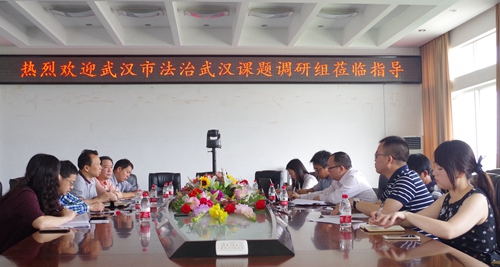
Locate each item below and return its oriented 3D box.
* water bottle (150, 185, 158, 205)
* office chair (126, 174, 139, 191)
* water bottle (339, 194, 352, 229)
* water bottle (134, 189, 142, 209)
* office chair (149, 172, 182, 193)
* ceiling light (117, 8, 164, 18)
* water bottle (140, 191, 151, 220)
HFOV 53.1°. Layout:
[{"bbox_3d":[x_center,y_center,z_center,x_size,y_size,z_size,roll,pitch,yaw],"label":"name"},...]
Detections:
[{"bbox_3d":[-0.915,0.577,4.770,0.062,0.185,0.062,0,-4,0],"label":"water bottle"},{"bbox_3d":[-1.469,1.011,6.250,0.620,1.010,0.560,-4,-5,44],"label":"office chair"},{"bbox_3d":[0.540,0.439,2.820,0.062,0.185,0.062,0,-4,0],"label":"water bottle"},{"bbox_3d":[-0.869,0.525,3.905,0.061,0.177,0.061,-1,-4,-5],"label":"water bottle"},{"bbox_3d":[-1.220,1.071,7.200,0.560,1.010,0.620,0,-4,-10],"label":"office chair"},{"bbox_3d":[-2.044,-2.255,9.435,0.860,0.130,0.320,-1,-4,-5],"label":"ceiling light"},{"bbox_3d":[-0.632,0.452,3.029,0.061,0.177,0.061,-1,-4,-5],"label":"water bottle"}]

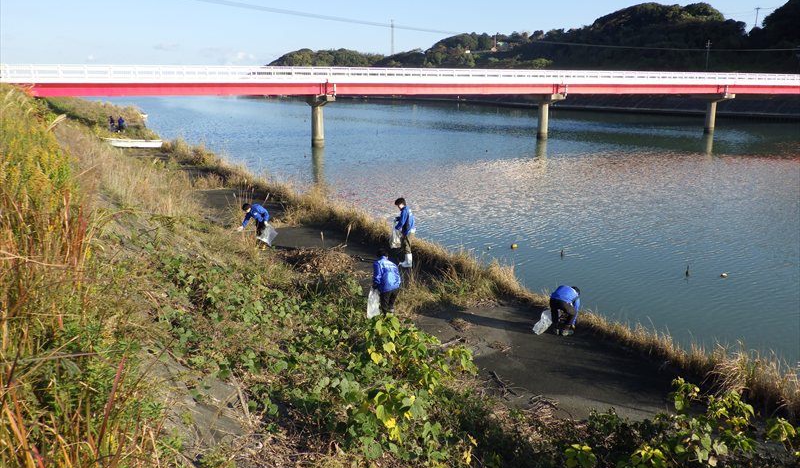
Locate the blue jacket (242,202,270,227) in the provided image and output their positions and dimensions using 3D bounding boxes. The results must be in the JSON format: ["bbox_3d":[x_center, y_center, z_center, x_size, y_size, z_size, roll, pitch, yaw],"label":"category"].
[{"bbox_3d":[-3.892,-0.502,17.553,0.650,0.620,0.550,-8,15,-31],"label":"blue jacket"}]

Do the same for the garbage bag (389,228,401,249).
[{"bbox_3d":[-0.122,0.085,15.737,0.300,0.500,0.300,4,13,20],"label":"garbage bag"}]

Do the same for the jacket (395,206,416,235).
[{"bbox_3d":[0.133,-0.315,15.700,0.480,0.680,0.480,4,13,20],"label":"jacket"}]

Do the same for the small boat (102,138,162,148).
[{"bbox_3d":[-20.449,-6.933,49.466,4.400,0.650,1.400,-4,13,-18],"label":"small boat"}]

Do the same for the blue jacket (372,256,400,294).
[{"bbox_3d":[-0.233,0.725,11.577,0.480,0.620,0.380,-5,13,-21],"label":"blue jacket"}]

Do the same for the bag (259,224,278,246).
[{"bbox_3d":[-3.560,0.041,17.519,0.500,0.560,0.350,0,12,0],"label":"bag"}]

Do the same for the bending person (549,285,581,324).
[{"bbox_3d":[2.957,1.349,11.561,0.460,0.880,0.620,6,14,26],"label":"bending person"}]

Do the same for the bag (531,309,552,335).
[{"bbox_3d":[2.522,1.558,11.453,0.330,0.420,0.330,6,14,26],"label":"bag"}]

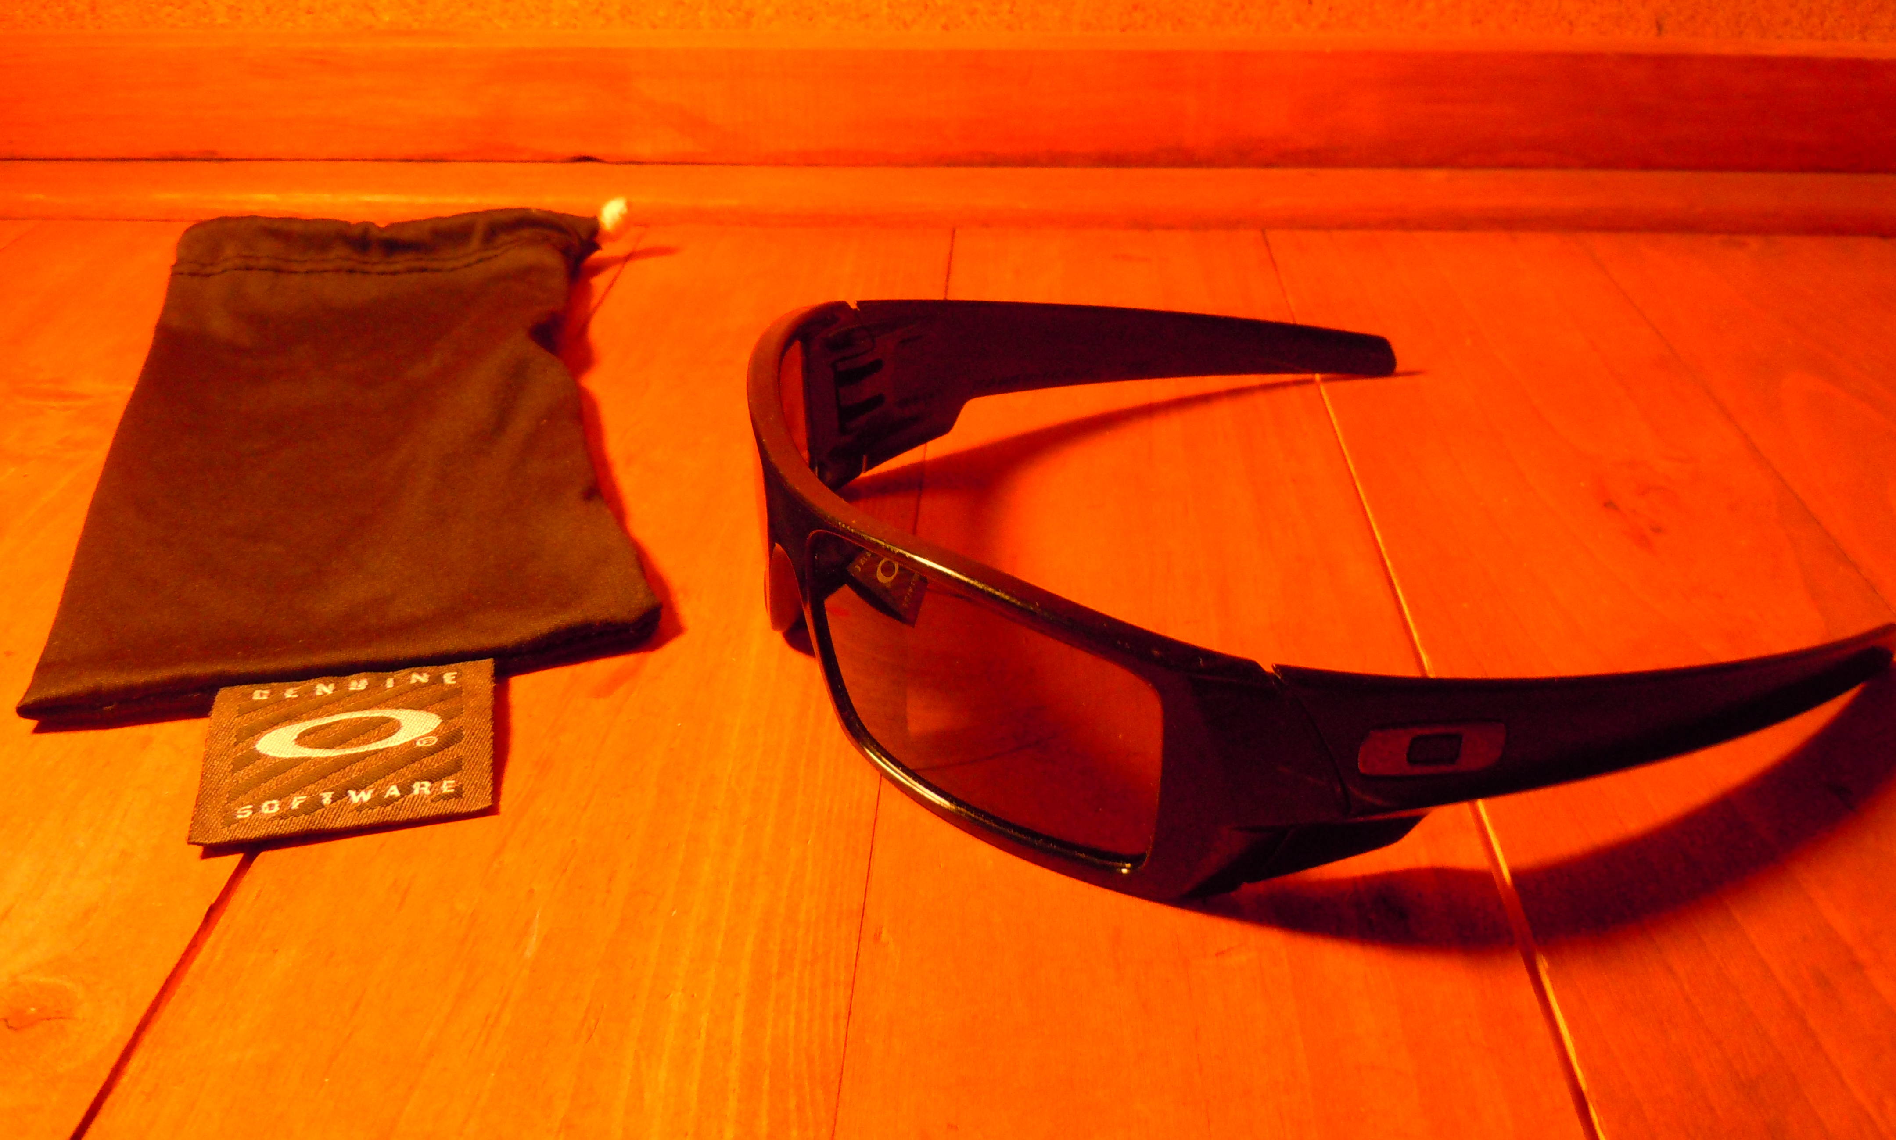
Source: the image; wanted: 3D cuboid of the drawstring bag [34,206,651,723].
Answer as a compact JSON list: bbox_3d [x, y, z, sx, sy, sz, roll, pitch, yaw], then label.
[{"bbox_3d":[-0.116,-0.038,0.330,0.096,0.014,0.202,-8,31,-13],"label":"drawstring bag"}]

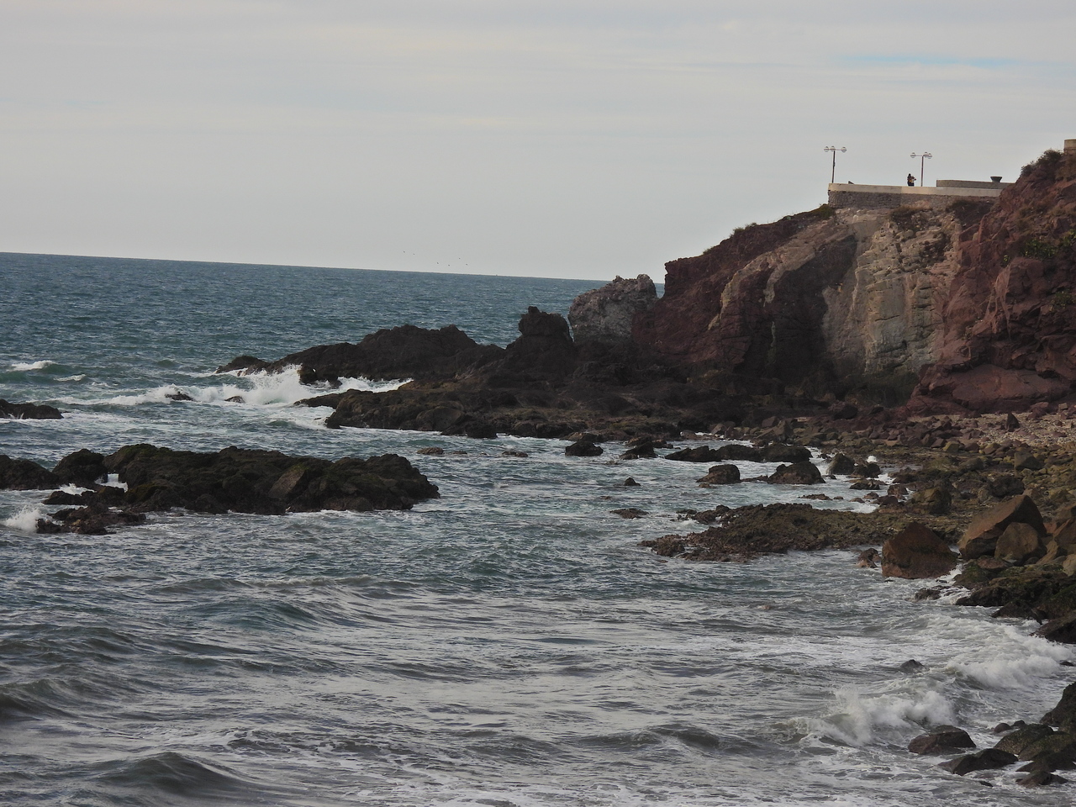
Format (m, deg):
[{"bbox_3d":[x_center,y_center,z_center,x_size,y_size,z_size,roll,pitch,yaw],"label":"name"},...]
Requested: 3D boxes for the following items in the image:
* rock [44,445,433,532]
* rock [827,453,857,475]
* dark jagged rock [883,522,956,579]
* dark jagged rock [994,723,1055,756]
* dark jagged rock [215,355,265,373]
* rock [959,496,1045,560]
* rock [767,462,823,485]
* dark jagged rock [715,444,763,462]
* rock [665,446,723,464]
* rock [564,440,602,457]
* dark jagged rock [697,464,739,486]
[{"bbox_3d":[-13.502,3.709,146.799,17.500,2.600,11.000,3,2,-5],"label":"rock"},{"bbox_3d":[18.745,3.672,200.389,1.800,1.300,1.440,3,2,5],"label":"rock"},{"bbox_3d":[15.396,5.853,131.278,2.950,2.200,2.340,3,2,7],"label":"dark jagged rock"},{"bbox_3d":[12.223,8.386,81.878,1.470,0.720,1.170,3,2,9],"label":"dark jagged rock"},{"bbox_3d":[-29.717,-3.935,325.922,4.720,1.780,3.760,3,2,-5],"label":"dark jagged rock"},{"bbox_3d":[19.199,5.031,134.648,3.430,2.530,2.720,3,2,8],"label":"rock"},{"bbox_3d":[14.877,3.972,188.605,3.110,1.280,2.470,3,2,5],"label":"rock"},{"bbox_3d":[13.006,3.138,210.380,3.050,1.020,2.420,3,2,4],"label":"dark jagged rock"},{"bbox_3d":[9.881,3.175,206.232,3.610,0.980,2.870,3,2,3],"label":"rock"},{"bbox_3d":[2.914,2.808,205.497,2.260,1.110,1.800,3,2,1],"label":"rock"},{"bbox_3d":[10.169,4.013,183.491,2.380,1.170,1.900,3,2,3],"label":"dark jagged rock"}]

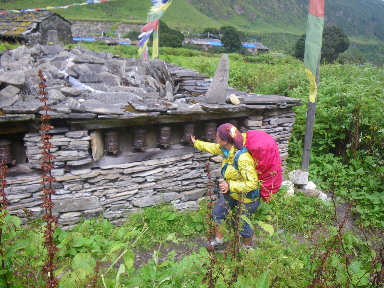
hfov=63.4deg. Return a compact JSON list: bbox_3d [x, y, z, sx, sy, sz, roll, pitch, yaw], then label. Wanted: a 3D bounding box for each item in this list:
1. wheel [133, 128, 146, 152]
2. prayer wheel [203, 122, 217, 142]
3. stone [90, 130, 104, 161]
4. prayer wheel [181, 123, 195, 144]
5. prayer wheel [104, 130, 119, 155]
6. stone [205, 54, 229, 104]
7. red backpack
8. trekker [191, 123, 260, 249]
[{"bbox_3d":[-0.643,-0.053,3.806,0.150,0.250,0.150,2,16,-1],"label":"wheel"},{"bbox_3d":[0.255,-0.172,4.273,0.150,0.250,0.150,2,16,-1],"label":"prayer wheel"},{"bbox_3d":[-1.056,0.022,3.470,0.130,0.320,0.120,-7,18,-28],"label":"stone"},{"bbox_3d":[-0.046,-0.139,4.118,0.150,0.250,0.150,-7,18,-28],"label":"prayer wheel"},{"bbox_3d":[-0.942,-0.018,3.650,0.150,0.250,0.150,2,16,-1],"label":"prayer wheel"},{"bbox_3d":[0.323,-0.845,4.100,0.290,0.630,0.100,1,16,-6],"label":"stone"},{"bbox_3d":[0.801,0.253,3.660,0.360,0.720,0.380,-21,26,-30],"label":"red backpack"},{"bbox_3d":[0.374,0.467,3.745,0.650,1.580,0.910,-9,20,-34],"label":"trekker"}]

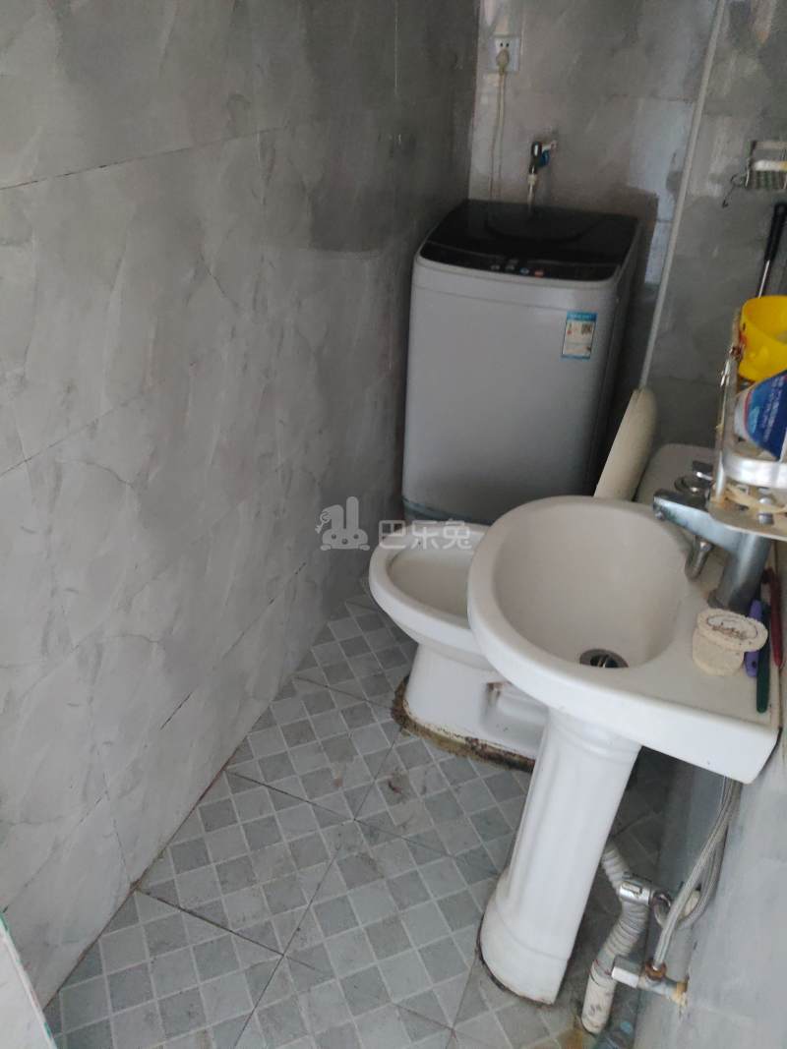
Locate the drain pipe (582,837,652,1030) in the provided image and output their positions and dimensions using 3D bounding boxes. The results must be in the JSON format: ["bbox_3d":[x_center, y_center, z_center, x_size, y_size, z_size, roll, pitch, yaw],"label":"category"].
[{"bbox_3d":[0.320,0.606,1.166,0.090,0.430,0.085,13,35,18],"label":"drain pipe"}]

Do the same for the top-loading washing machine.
[{"bbox_3d":[0.346,-0.375,2.242,0.490,0.910,0.500,12,35,16],"label":"top-loading washing machine"}]

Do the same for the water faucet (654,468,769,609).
[{"bbox_3d":[0.355,0.012,0.886,0.135,0.158,0.050,13,35,18],"label":"water faucet"}]

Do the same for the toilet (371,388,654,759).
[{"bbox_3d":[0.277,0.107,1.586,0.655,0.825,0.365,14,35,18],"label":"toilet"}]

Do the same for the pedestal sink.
[{"bbox_3d":[0.269,0.396,1.181,0.357,0.790,0.376,14,35,18],"label":"pedestal sink"}]

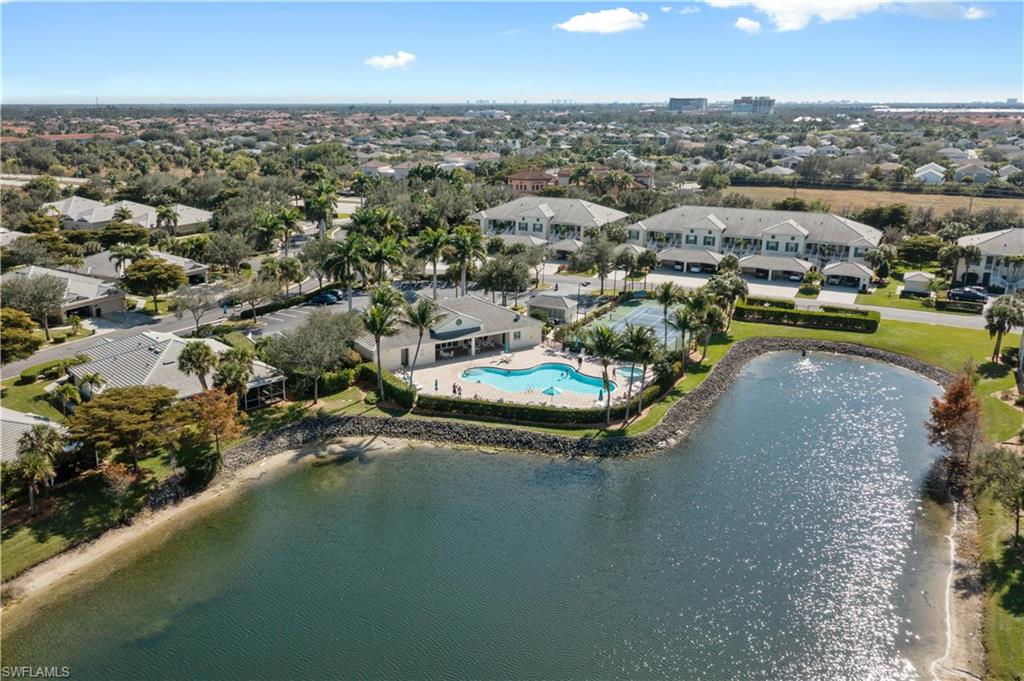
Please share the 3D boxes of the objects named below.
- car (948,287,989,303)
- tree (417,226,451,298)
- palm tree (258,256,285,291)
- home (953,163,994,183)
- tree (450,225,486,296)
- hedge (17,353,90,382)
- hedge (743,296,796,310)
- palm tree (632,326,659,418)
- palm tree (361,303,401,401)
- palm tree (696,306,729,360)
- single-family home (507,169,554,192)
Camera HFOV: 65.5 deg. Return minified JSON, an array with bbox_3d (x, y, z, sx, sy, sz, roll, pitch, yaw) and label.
[{"bbox_3d":[79.943,-7.955,139.350,5.500,1.850,1.980,9,19,27],"label":"car"},{"bbox_3d":[-13.000,-12.630,135.010,6.200,13.430,6.200,0,17,0],"label":"tree"},{"bbox_3d":[-42.992,-11.518,142.403,4.500,6.929,4.400,0,17,0],"label":"palm tree"},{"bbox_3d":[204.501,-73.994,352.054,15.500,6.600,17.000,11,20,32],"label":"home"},{"bbox_3d":[-7.320,-11.740,131.109,6.000,14.600,6.000,0,17,0],"label":"tree"},{"bbox_3d":[-58.440,3.640,101.950,3.200,1.200,9.000,12,20,34],"label":"hedge"},{"bbox_3d":[44.500,-6.371,136.466,8.200,1.250,1.400,7,18,21],"label":"hedge"},{"bbox_3d":[14.520,3.550,87.100,3.400,9.880,3.400,0,17,0],"label":"palm tree"},{"bbox_3d":[-15.113,1.568,92.645,4.600,11.700,4.600,0,17,0],"label":"palm tree"},{"bbox_3d":[26.456,-1.025,105.853,4.600,7.751,4.500,0,17,0],"label":"palm tree"},{"bbox_3d":[6.742,-59.240,298.073,17.000,10.000,15.000,-1,17,-3],"label":"single-family home"}]

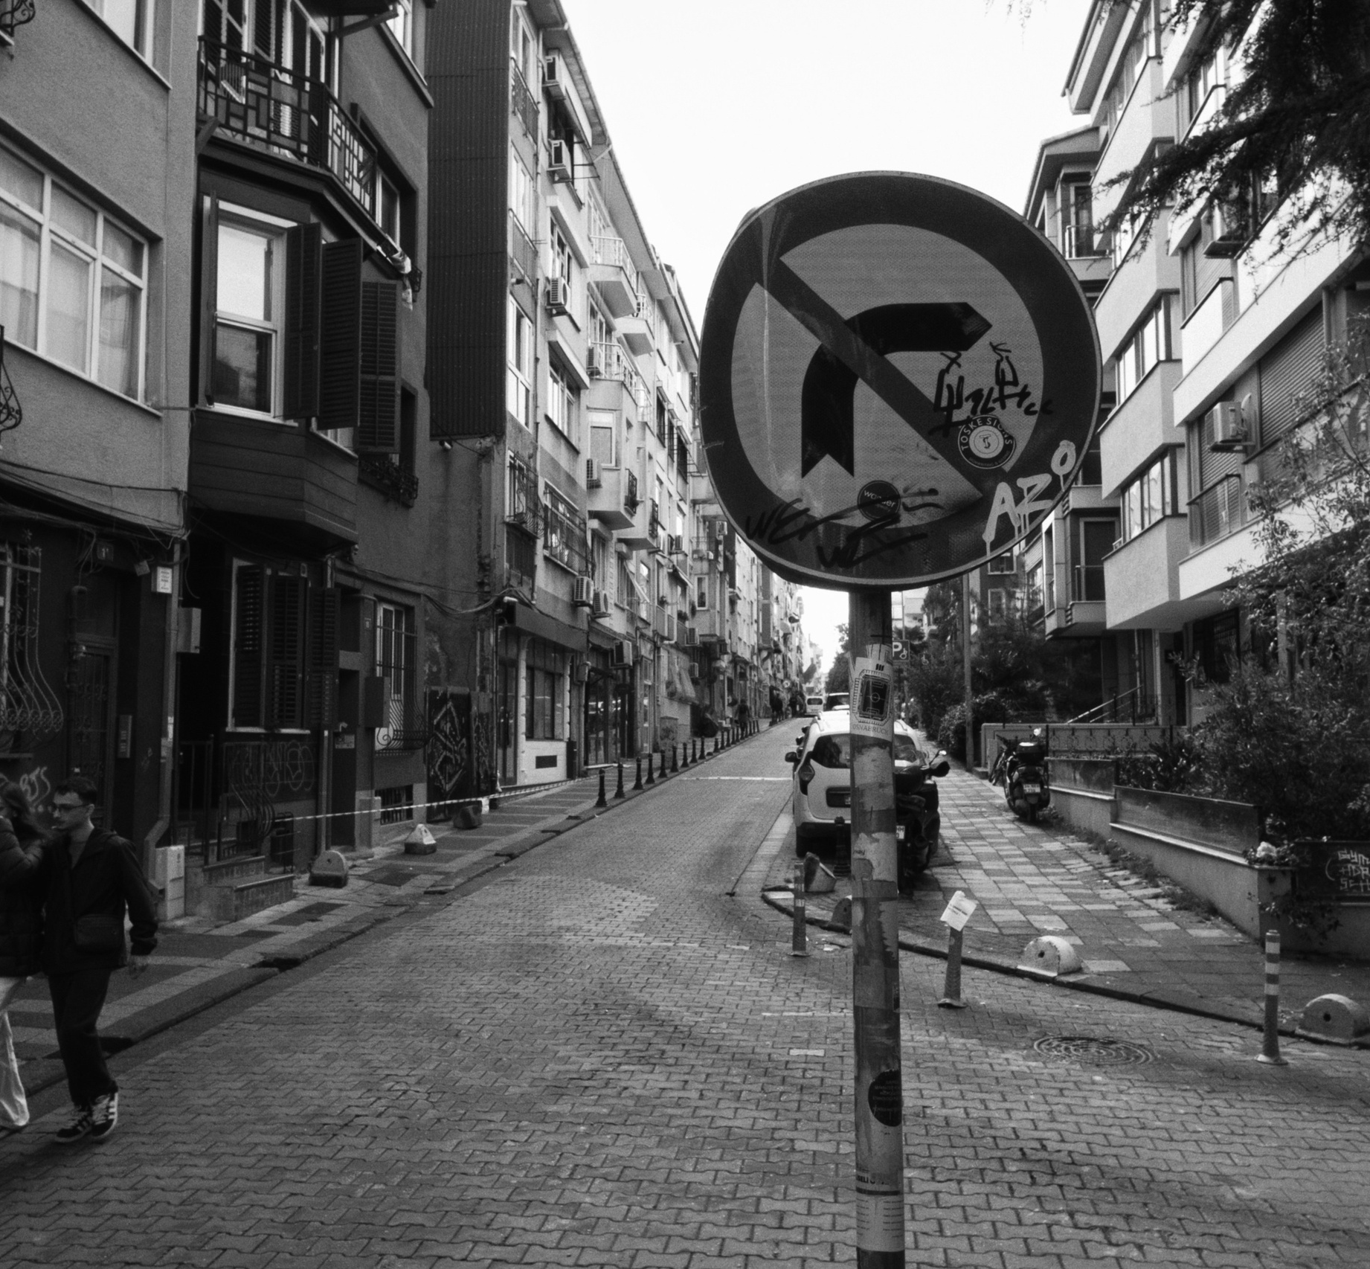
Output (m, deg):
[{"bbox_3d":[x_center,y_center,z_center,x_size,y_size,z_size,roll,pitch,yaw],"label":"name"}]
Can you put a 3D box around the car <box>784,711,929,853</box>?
[{"bbox_3d":[2.380,2.080,17.500,1.780,1.730,4.000,0,-3,5],"label":"car"}]

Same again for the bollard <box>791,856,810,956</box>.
[{"bbox_3d":[0.972,2.298,10.630,0.180,0.750,0.180,0,-5,0],"label":"bollard"}]

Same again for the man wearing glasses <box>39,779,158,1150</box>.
[{"bbox_3d":[-2.850,1.555,6.150,0.580,1.720,0.480,-1,-5,7],"label":"man wearing glasses"}]

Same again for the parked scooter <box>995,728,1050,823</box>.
[{"bbox_3d":[5.200,2.160,19.500,0.720,1.270,1.900,0,-5,4],"label":"parked scooter"}]

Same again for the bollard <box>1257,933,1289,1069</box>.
[{"bbox_3d":[3.580,2.199,7.730,0.200,0.750,0.200,0,-5,0],"label":"bollard"}]

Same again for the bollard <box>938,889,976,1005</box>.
[{"bbox_3d":[1.906,2.223,8.960,0.200,0.750,0.200,3,-5,0],"label":"bollard"}]

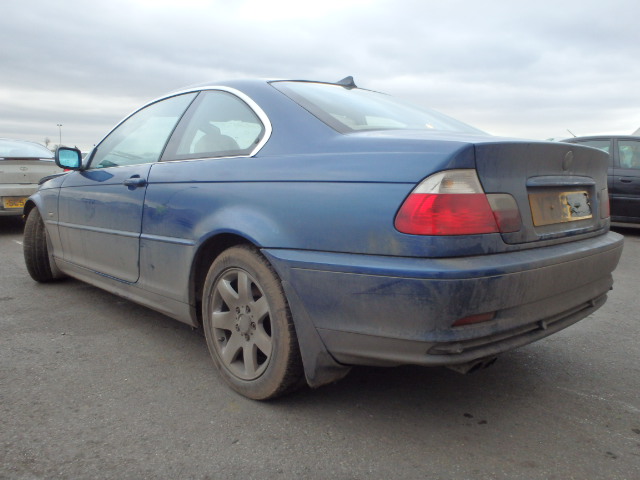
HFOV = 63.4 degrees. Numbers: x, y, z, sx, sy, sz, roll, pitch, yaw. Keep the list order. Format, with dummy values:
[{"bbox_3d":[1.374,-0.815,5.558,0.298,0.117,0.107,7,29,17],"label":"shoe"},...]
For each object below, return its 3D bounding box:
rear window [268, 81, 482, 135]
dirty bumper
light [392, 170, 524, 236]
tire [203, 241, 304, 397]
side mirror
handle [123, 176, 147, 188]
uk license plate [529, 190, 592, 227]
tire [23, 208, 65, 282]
[{"bbox_3d":[0.372,-0.592,2.383,1.280,0.090,0.660,-7,35,-43],"label":"rear window"},{"bbox_3d":[0.696,0.156,2.127,1.720,0.400,0.780,-7,11,-43],"label":"dirty bumper"},{"bbox_3d":[0.416,-0.114,1.538,0.450,0.190,0.200,-7,11,-43],"label":"light"},{"bbox_3d":[-0.240,0.316,2.072,0.205,0.620,0.620,-7,11,-43],"label":"tire"},{"bbox_3d":[-1.530,-0.496,3.150,0.175,0.140,0.110,-7,11,-43],"label":"side mirror"},{"bbox_3d":[-0.903,-0.276,2.503,0.050,0.055,0.230,-7,11,-43],"label":"handle"},{"bbox_3d":[0.889,-0.119,1.884,0.520,0.111,0.020,-7,-3,-43],"label":"uk license plate"},{"bbox_3d":[-2.098,0.009,4.042,0.205,0.625,0.625,-1,8,-15],"label":"tire"}]

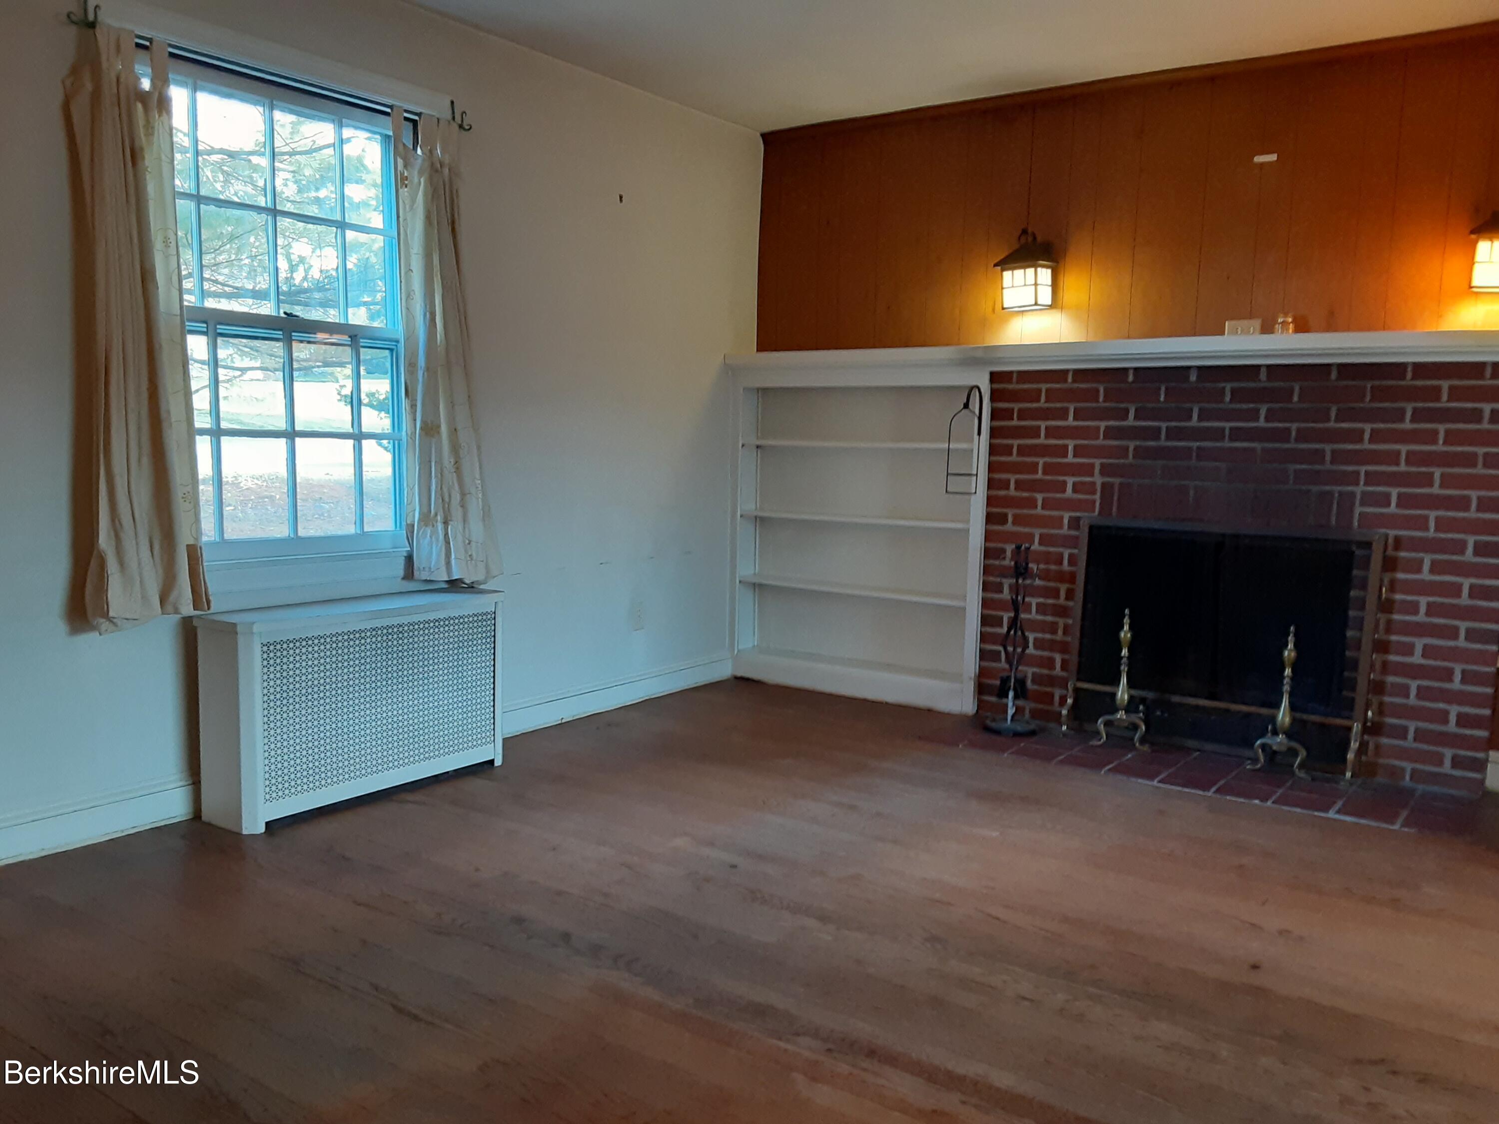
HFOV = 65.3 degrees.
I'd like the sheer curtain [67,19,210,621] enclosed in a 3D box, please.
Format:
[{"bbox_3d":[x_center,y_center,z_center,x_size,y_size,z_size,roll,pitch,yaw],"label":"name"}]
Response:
[{"bbox_3d":[-1.532,-0.564,2.967,0.100,1.470,0.310,6,7,35],"label":"sheer curtain"}]

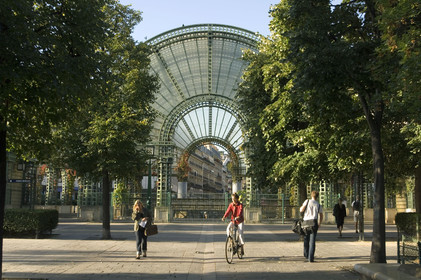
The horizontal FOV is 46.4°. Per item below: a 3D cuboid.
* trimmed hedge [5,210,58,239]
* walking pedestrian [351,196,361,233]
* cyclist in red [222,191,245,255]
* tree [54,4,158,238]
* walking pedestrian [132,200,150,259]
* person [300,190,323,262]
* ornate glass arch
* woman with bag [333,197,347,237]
[{"bbox_3d":[-8.174,3.644,21.694,2.300,1.204,2.800,0,-7,0],"label":"trimmed hedge"},{"bbox_3d":[7.068,3.605,23.793,0.520,1.789,0.420,-3,-7,20],"label":"walking pedestrian"},{"bbox_3d":[0.632,2.198,12.919,0.600,1.596,0.950,-2,-7,18],"label":"cyclist in red"},{"bbox_3d":[-4.485,-1.149,20.964,4.900,10.545,4.800,0,-7,0],"label":"tree"},{"bbox_3d":[-1.905,2.462,13.549,0.540,1.583,0.460,0,-7,-2],"label":"walking pedestrian"},{"bbox_3d":[2.678,2.273,13.015,0.600,1.831,0.500,1,-7,-5],"label":"person"},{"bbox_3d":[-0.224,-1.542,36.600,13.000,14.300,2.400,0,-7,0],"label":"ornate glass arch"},{"bbox_3d":[5.655,3.381,21.481,0.550,1.674,0.420,0,-7,3],"label":"woman with bag"}]

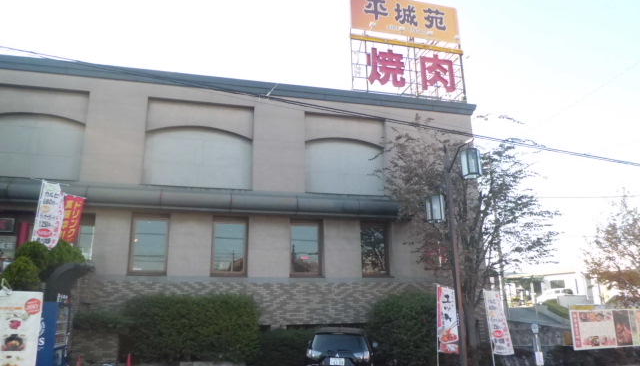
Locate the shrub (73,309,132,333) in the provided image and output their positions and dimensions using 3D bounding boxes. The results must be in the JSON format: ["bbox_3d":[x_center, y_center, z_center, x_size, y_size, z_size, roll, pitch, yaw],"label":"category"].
[{"bbox_3d":[-6.606,4.207,14.600,1.700,0.750,0.800,3,-16,-14],"label":"shrub"}]

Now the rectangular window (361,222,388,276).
[{"bbox_3d":[2.146,2.610,18.936,1.157,2.134,0.180,3,-16,-14],"label":"rectangular window"}]

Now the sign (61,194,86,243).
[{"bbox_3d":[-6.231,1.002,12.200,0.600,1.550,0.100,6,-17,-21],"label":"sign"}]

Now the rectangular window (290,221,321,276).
[{"bbox_3d":[-0.472,2.426,17.875,1.250,2.080,0.160,3,-16,-13],"label":"rectangular window"}]

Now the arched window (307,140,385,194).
[{"bbox_3d":[1.032,-0.650,19.160,3.250,2.300,0.200,3,-16,-13],"label":"arched window"}]

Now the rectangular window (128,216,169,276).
[{"bbox_3d":[-5.873,2.141,16.599,1.250,2.080,0.160,3,-16,-13],"label":"rectangular window"}]

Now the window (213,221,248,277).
[{"bbox_3d":[-3.202,2.282,17.230,1.250,2.080,0.160,3,-16,-13],"label":"window"}]

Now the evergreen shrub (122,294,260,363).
[{"bbox_3d":[-4.038,4.627,15.370,4.173,2.136,1.400,3,-16,-13],"label":"evergreen shrub"}]

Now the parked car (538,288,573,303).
[{"bbox_3d":[24.108,11.613,48.988,3.750,1.550,1.620,-1,-16,0],"label":"parked car"}]

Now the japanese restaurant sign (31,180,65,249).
[{"bbox_3d":[-6.531,0.825,11.500,0.650,1.700,0.120,6,-17,-24],"label":"japanese restaurant sign"}]

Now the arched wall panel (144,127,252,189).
[{"bbox_3d":[-4.427,-0.962,17.735,3.920,2.350,0.200,3,-15,-13],"label":"arched wall panel"}]

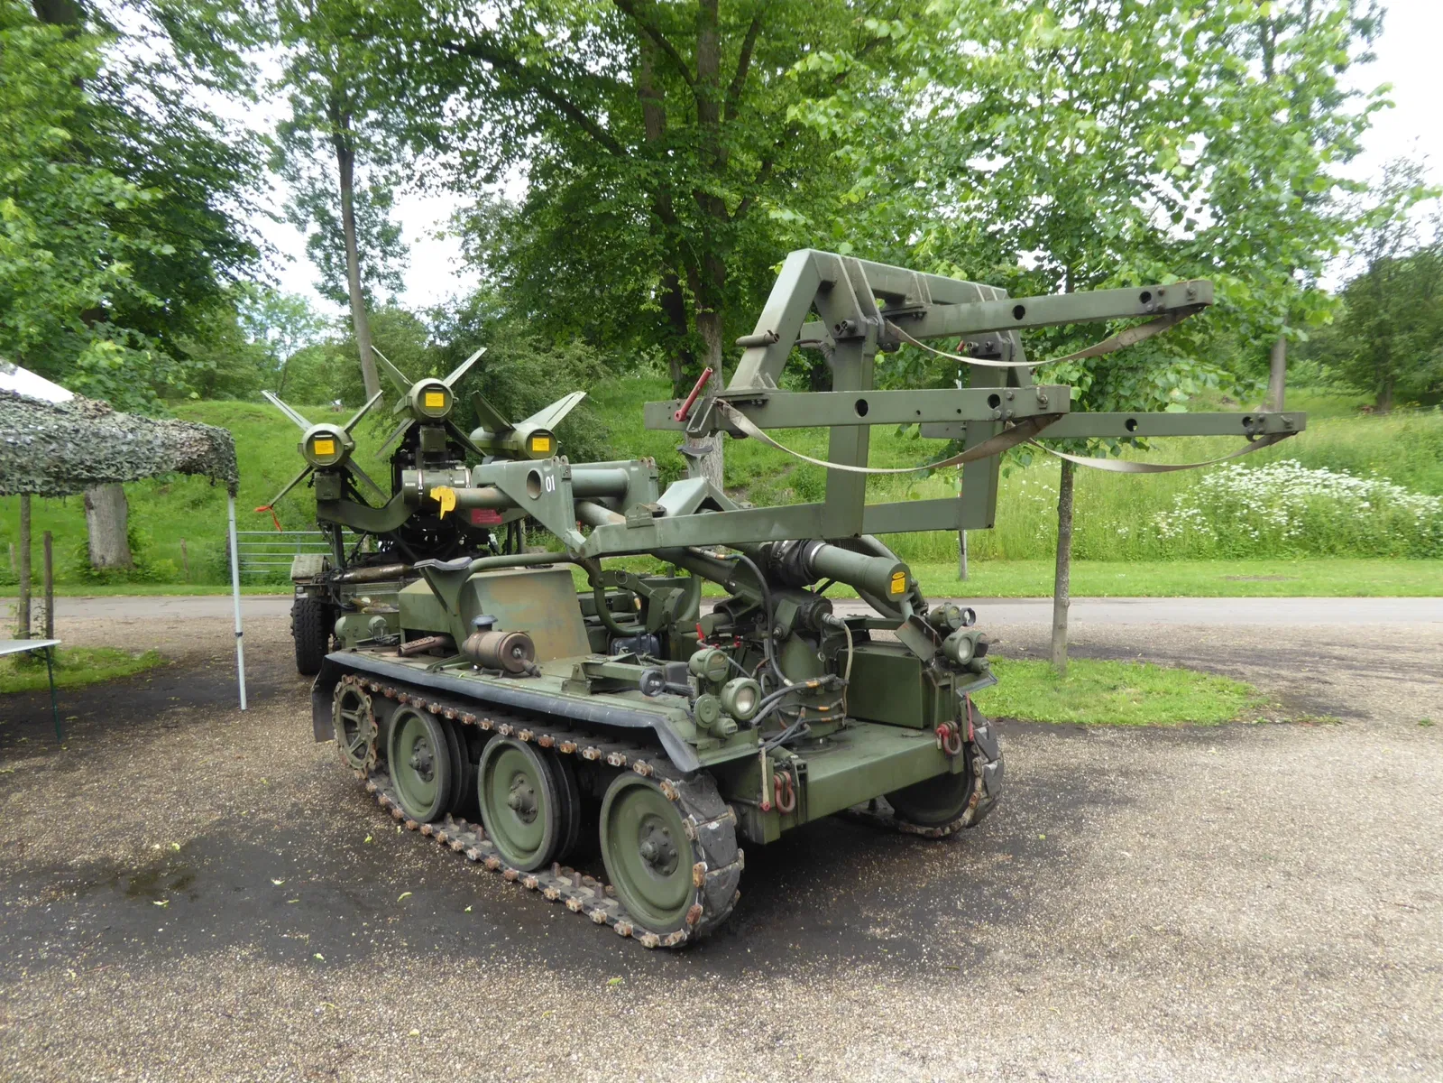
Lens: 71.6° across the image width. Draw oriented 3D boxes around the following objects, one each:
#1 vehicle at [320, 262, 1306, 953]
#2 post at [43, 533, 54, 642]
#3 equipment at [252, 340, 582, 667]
[{"bbox_3d":[-0.110,0.160,4.570,1.850,2.330,4.500,-4,4,-43],"label":"vehicle"},{"bbox_3d":[-6.910,0.563,10.300,0.080,1.350,0.080,-2,3,0],"label":"post"},{"bbox_3d":[-3.020,-0.235,10.200,2.450,2.740,5.150,-3,3,-18],"label":"equipment"}]

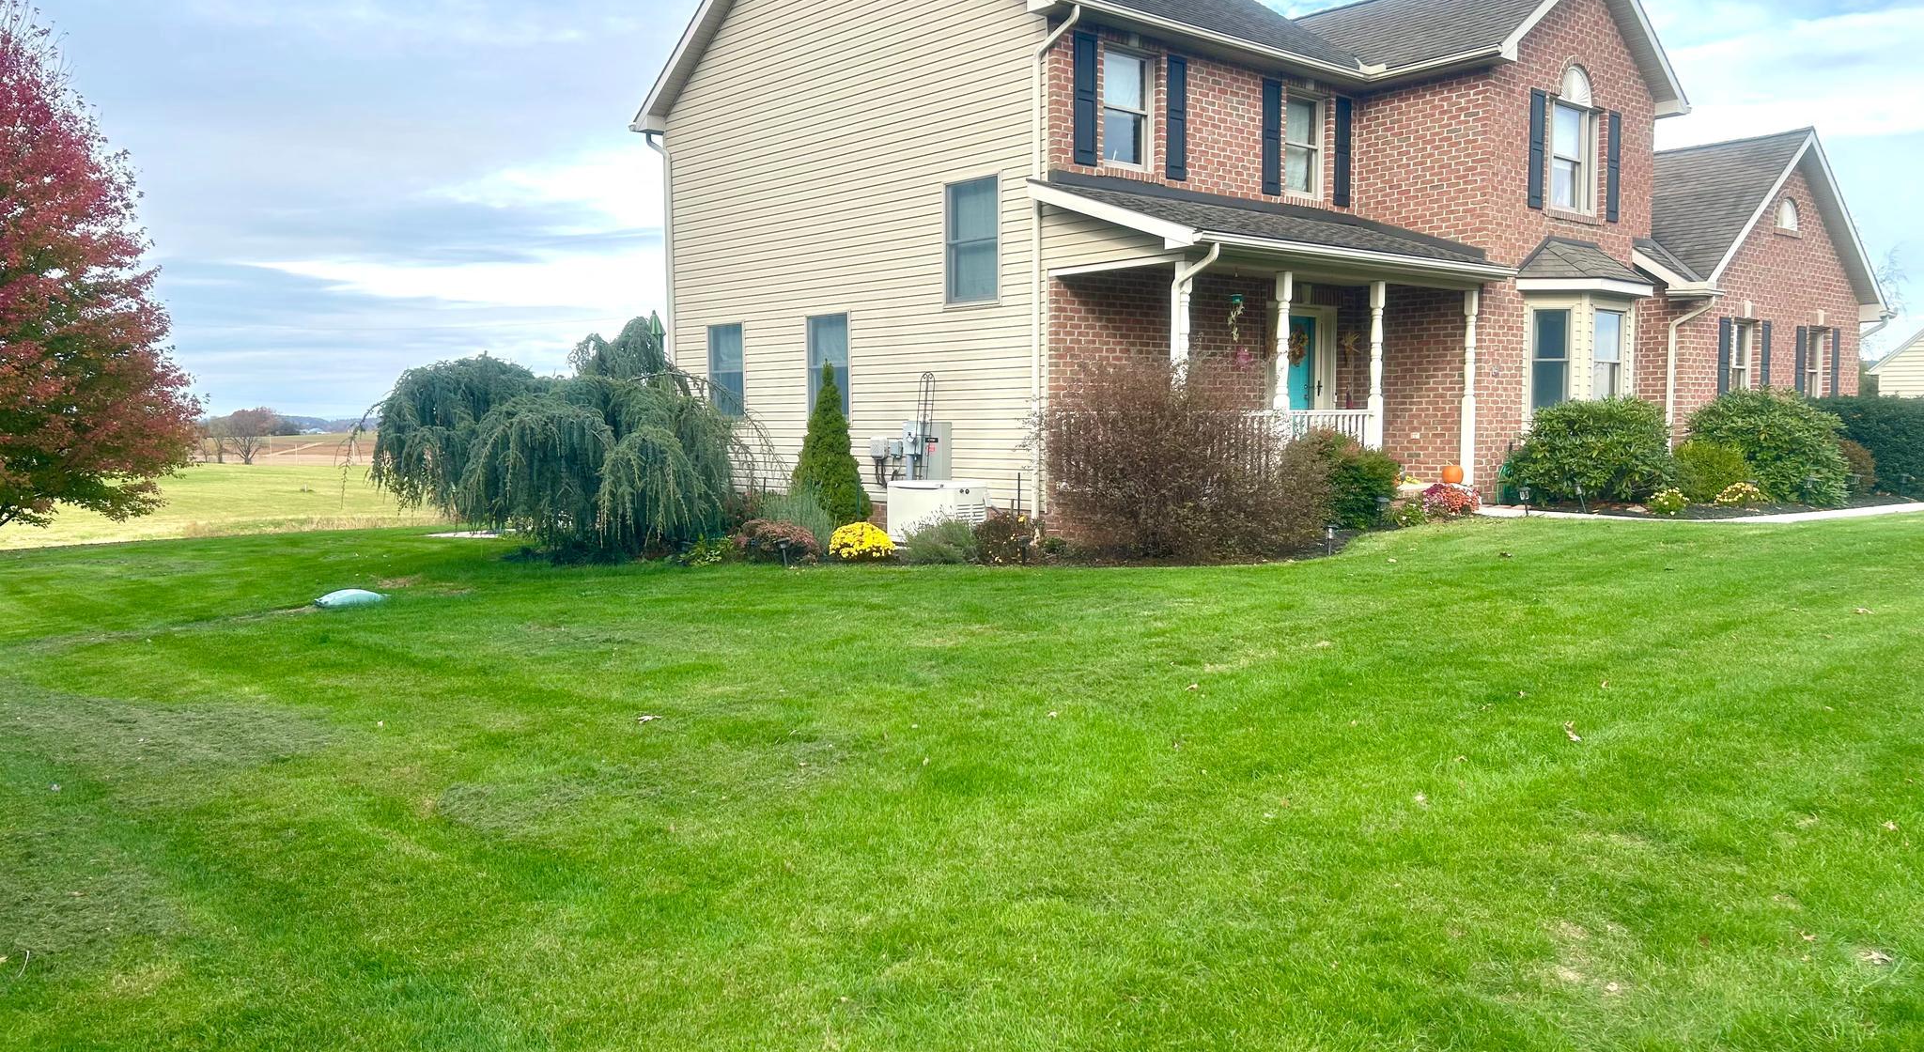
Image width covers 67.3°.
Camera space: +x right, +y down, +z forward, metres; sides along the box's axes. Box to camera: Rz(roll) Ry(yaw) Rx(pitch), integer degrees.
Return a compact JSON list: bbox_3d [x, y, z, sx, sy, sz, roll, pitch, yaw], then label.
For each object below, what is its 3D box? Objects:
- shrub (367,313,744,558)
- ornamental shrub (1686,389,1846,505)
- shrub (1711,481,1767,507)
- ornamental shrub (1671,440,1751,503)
[{"bbox_3d":[-4.729,-1.092,16.897,4.280,2.712,3.500,-2,4,-16],"label":"shrub"},{"bbox_3d":[10.777,-1.059,19.385,1.969,1.514,1.817,2,5,29],"label":"ornamental shrub"},{"bbox_3d":[9.591,-0.392,17.800,0.664,0.307,0.620,2,5,28],"label":"shrub"},{"bbox_3d":[9.687,-0.708,18.700,1.000,0.820,0.950,2,5,27],"label":"ornamental shrub"}]

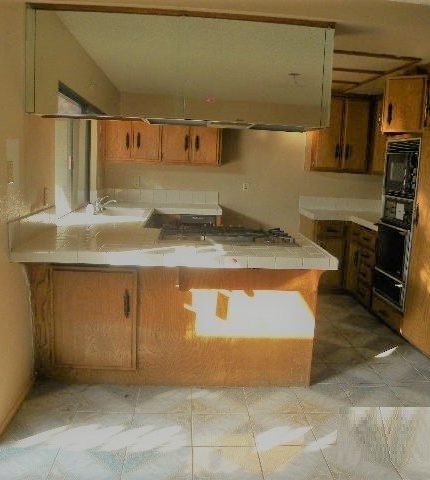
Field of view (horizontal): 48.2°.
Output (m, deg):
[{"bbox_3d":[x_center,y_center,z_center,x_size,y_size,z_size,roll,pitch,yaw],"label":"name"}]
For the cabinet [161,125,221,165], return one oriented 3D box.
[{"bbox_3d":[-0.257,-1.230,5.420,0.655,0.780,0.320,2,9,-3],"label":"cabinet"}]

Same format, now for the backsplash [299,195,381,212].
[{"bbox_3d":[1.530,-0.432,5.810,1.010,0.155,0.020,2,9,-3],"label":"backsplash"}]

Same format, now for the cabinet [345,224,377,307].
[{"bbox_3d":[1.773,0.294,4.910,0.600,0.870,0.750,2,9,-3],"label":"cabinet"}]

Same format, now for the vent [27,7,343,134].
[{"bbox_3d":[-0.202,-1.041,3.053,1.780,0.600,0.520,2,9,-3],"label":"vent"}]

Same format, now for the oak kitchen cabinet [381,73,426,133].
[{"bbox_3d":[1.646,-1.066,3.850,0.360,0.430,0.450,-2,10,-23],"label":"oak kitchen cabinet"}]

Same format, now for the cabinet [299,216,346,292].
[{"bbox_3d":[1.250,0.160,5.590,0.440,0.870,0.600,2,9,-3],"label":"cabinet"}]

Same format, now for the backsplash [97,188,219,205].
[{"bbox_3d":[-0.670,-0.501,5.678,1.410,0.157,0.020,2,9,-3],"label":"backsplash"}]

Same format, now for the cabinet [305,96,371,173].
[{"bbox_3d":[1.420,-1.196,5.517,0.670,0.830,0.320,2,9,-3],"label":"cabinet"}]

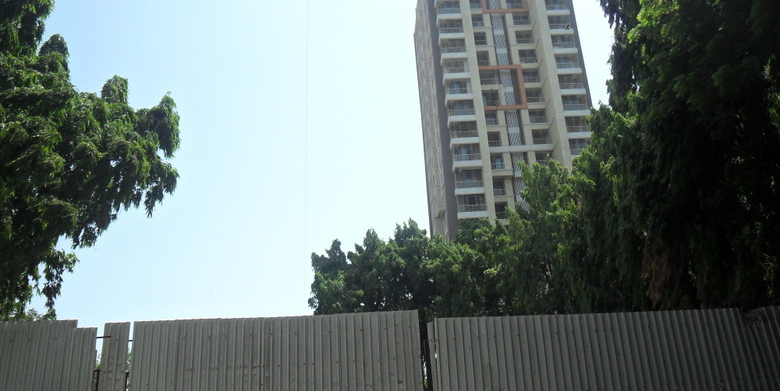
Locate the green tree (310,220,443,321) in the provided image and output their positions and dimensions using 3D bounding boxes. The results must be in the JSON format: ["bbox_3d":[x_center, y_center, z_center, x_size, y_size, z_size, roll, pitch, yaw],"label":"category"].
[{"bbox_3d":[-0.486,5.764,27.164,6.000,9.500,5.800,-3,-20,-2],"label":"green tree"}]

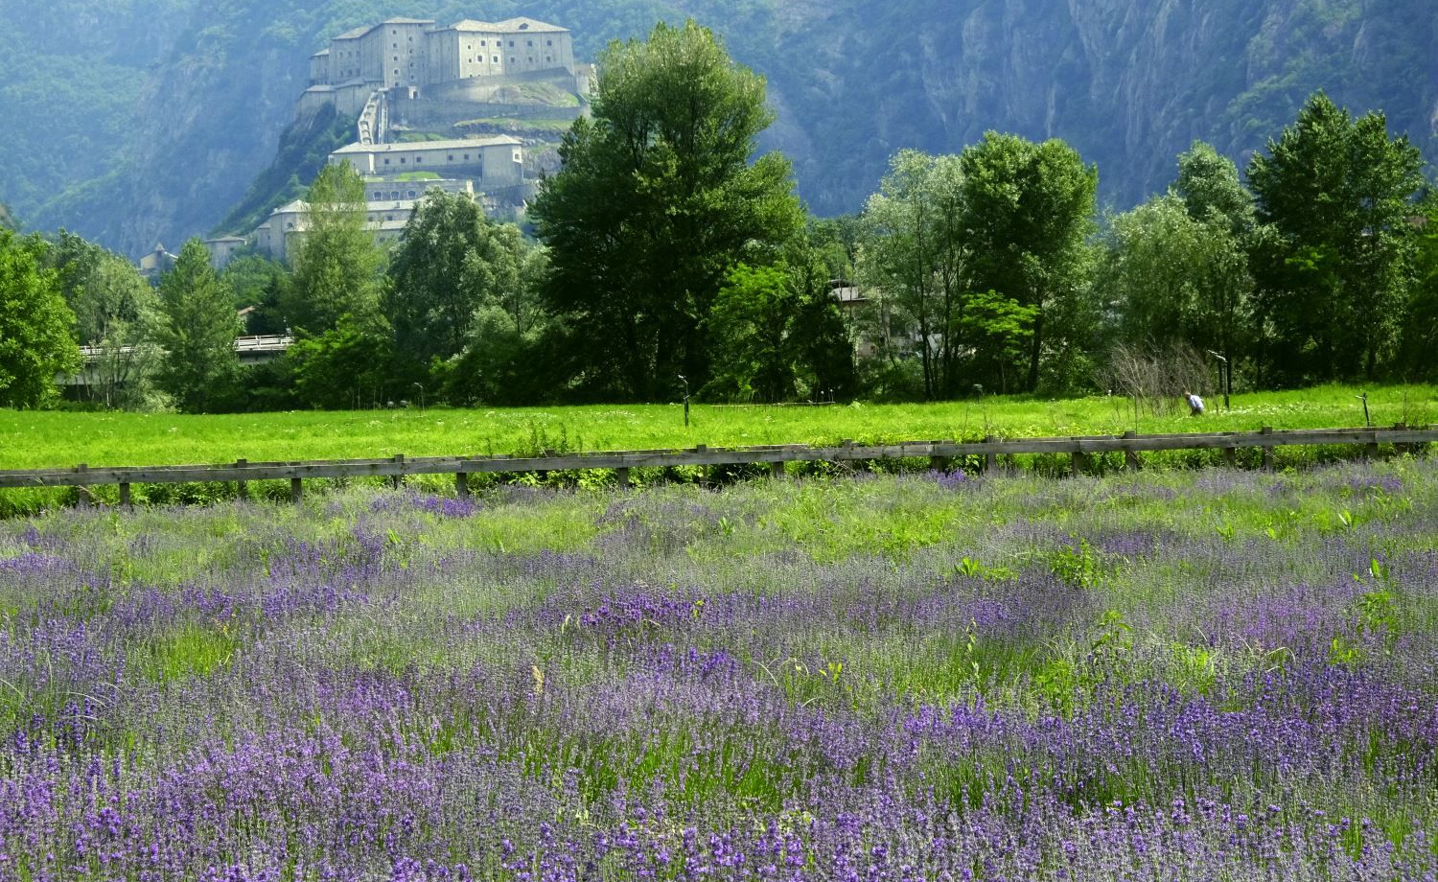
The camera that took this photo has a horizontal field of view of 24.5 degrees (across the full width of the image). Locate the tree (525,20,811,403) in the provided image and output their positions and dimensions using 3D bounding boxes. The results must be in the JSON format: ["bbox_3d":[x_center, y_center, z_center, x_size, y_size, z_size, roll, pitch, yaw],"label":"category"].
[{"bbox_3d":[-2.242,-10.117,147.000,12.105,17.044,11.500,-1,1,0],"label":"tree"}]

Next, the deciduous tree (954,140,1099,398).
[{"bbox_3d":[13.624,-7.824,147.000,6.277,11.662,5.963,-1,1,0],"label":"deciduous tree"}]

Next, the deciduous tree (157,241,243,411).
[{"bbox_3d":[-20.419,-4.517,130.000,3.436,6.919,3.264,-1,1,0],"label":"deciduous tree"}]

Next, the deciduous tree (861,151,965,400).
[{"bbox_3d":[8.643,-7.301,147.000,4.882,11.113,4.638,-1,1,0],"label":"deciduous tree"}]

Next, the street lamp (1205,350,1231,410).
[{"bbox_3d":[15.825,-1.869,105.000,0.765,2.029,0.150,-1,1,-11],"label":"street lamp"}]

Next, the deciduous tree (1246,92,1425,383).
[{"bbox_3d":[27.907,-9.052,150.000,8.082,13.425,7.274,-1,1,0],"label":"deciduous tree"}]

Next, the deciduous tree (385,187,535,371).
[{"bbox_3d":[-11.532,-6.379,147.000,6.576,9.568,6.247,-1,1,0],"label":"deciduous tree"}]

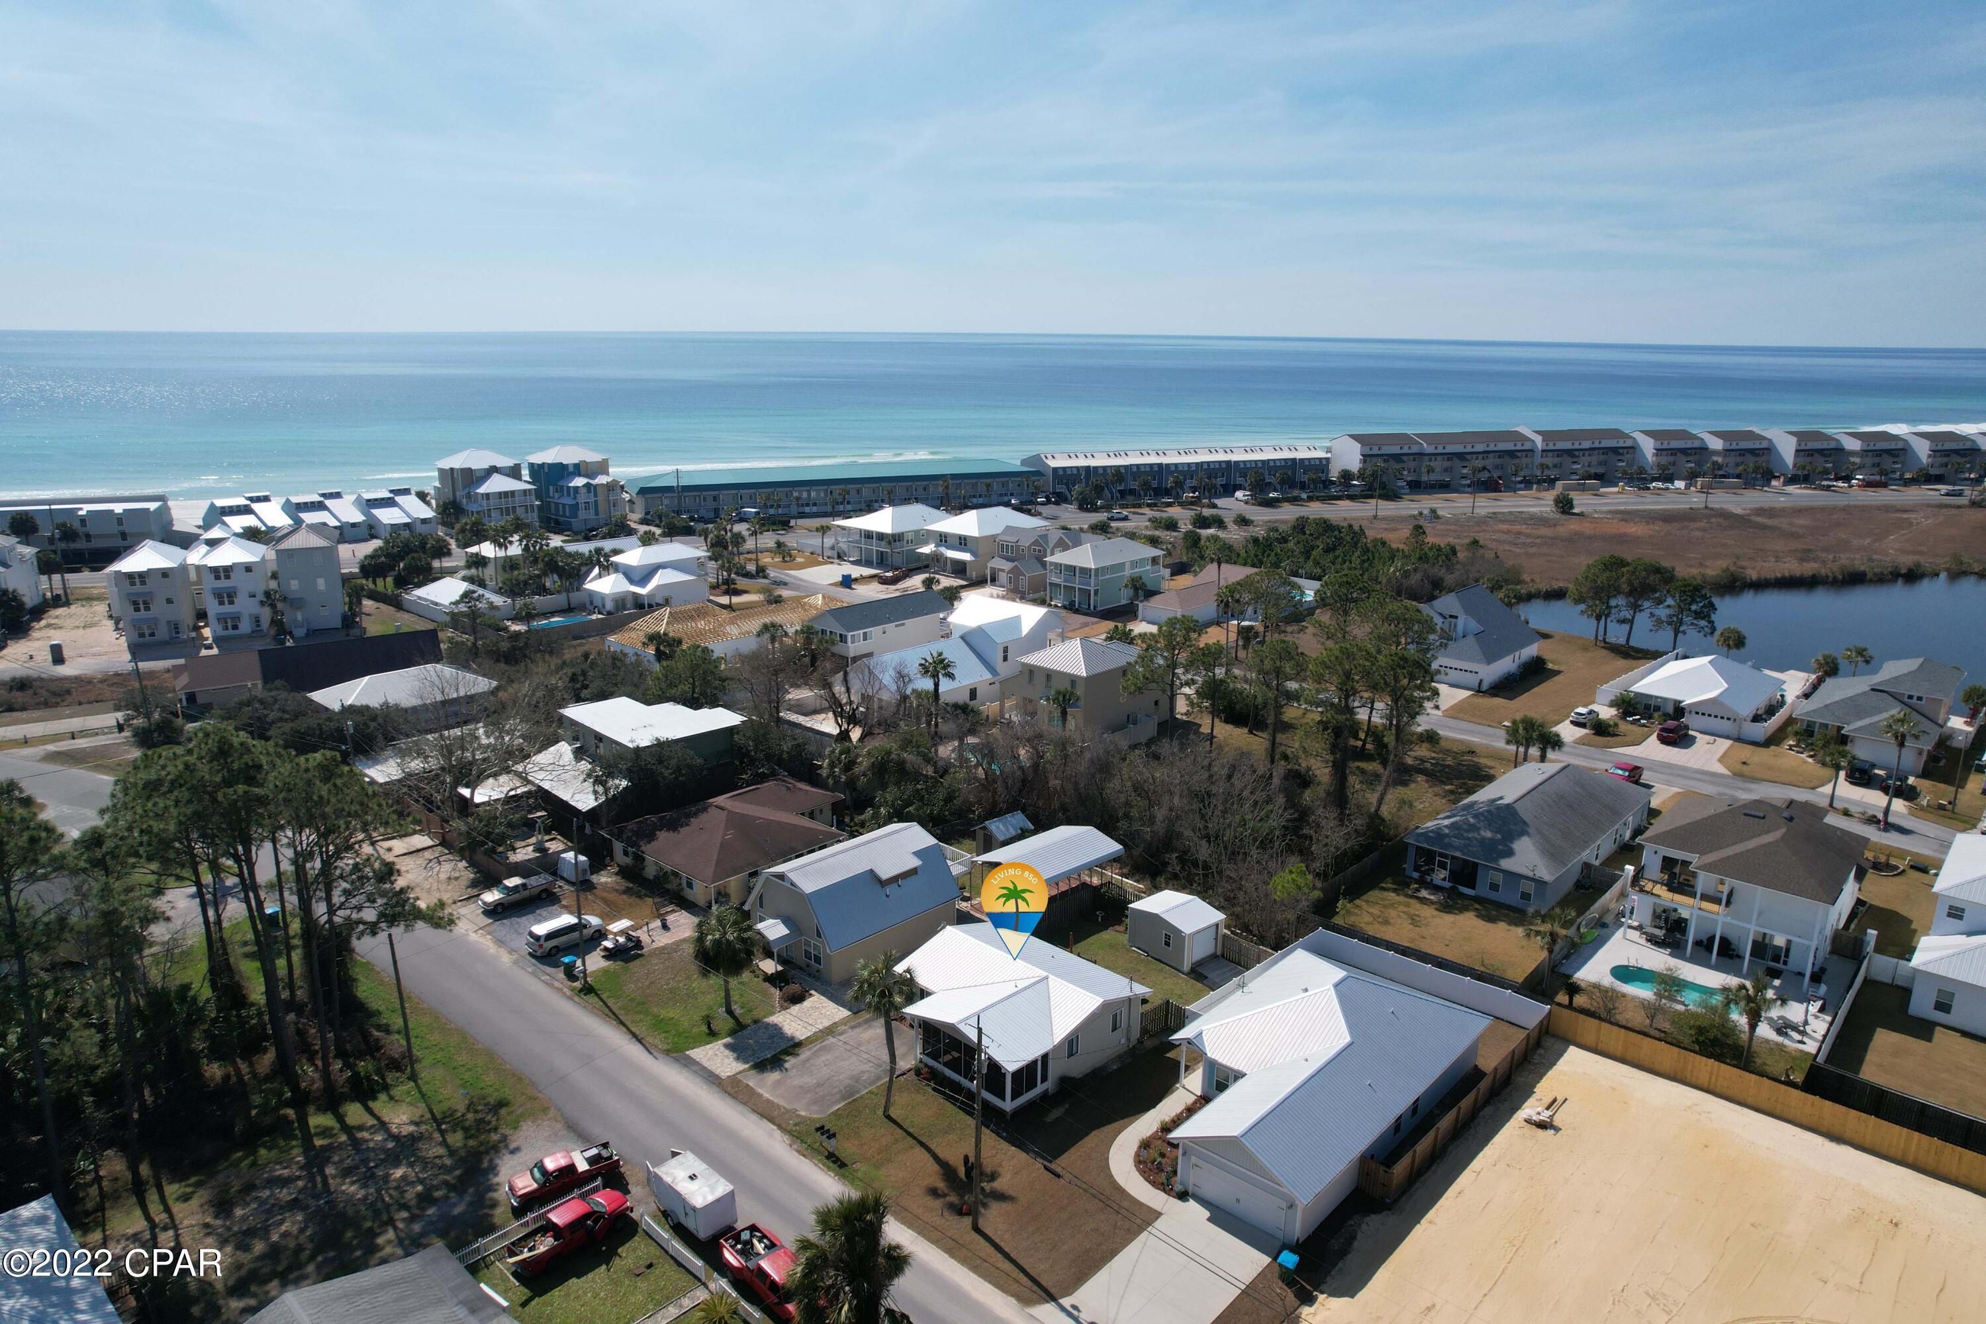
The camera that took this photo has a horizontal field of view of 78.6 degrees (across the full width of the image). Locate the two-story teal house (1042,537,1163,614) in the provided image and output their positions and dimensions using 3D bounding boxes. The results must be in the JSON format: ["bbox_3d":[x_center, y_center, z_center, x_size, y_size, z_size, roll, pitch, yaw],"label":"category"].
[{"bbox_3d":[16.902,-13.784,180.710,8.842,8.582,18.644,13,20,39],"label":"two-story teal house"}]

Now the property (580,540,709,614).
[{"bbox_3d":[-51.723,-13.255,185.171,10.100,7.900,18.800,13,20,39],"label":"property"}]

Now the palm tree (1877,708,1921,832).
[{"bbox_3d":[75.812,9.094,102.400,4.000,10.300,4.000,14,20,41],"label":"palm tree"}]

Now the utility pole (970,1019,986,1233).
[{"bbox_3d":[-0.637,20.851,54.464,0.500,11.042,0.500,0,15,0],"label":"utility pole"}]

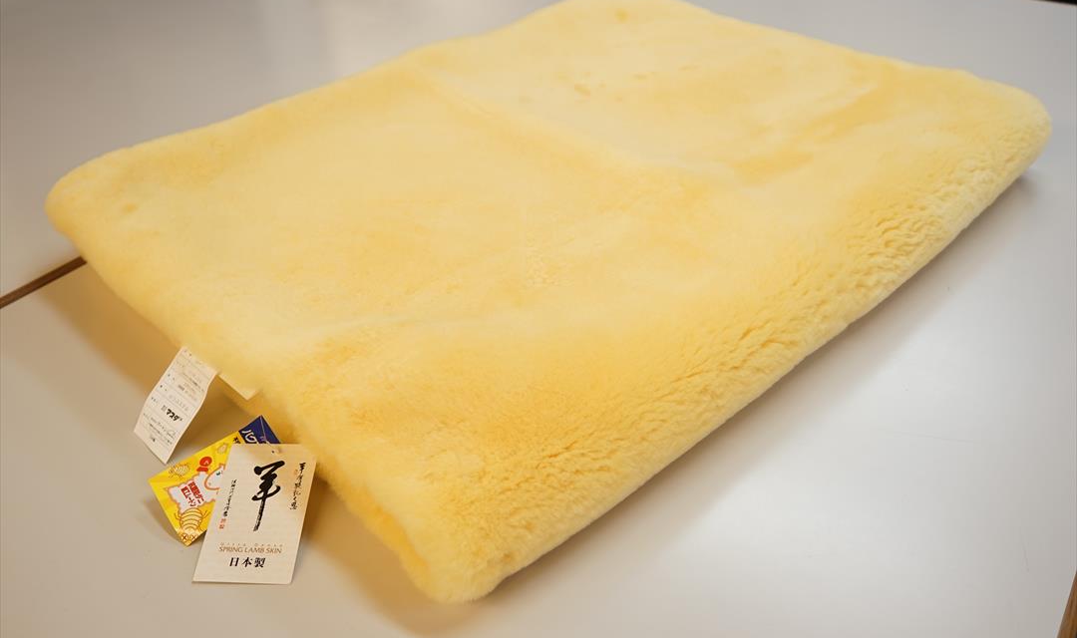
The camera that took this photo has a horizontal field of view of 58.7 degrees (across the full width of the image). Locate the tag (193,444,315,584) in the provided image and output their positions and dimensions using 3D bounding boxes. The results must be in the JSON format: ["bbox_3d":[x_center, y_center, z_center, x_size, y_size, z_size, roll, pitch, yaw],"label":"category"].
[{"bbox_3d":[-0.164,0.113,0.562,0.055,0.005,0.090,0,50,3],"label":"tag"}]

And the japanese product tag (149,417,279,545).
[{"bbox_3d":[-0.189,0.096,0.579,0.077,0.006,0.055,-30,60,-23],"label":"japanese product tag"}]

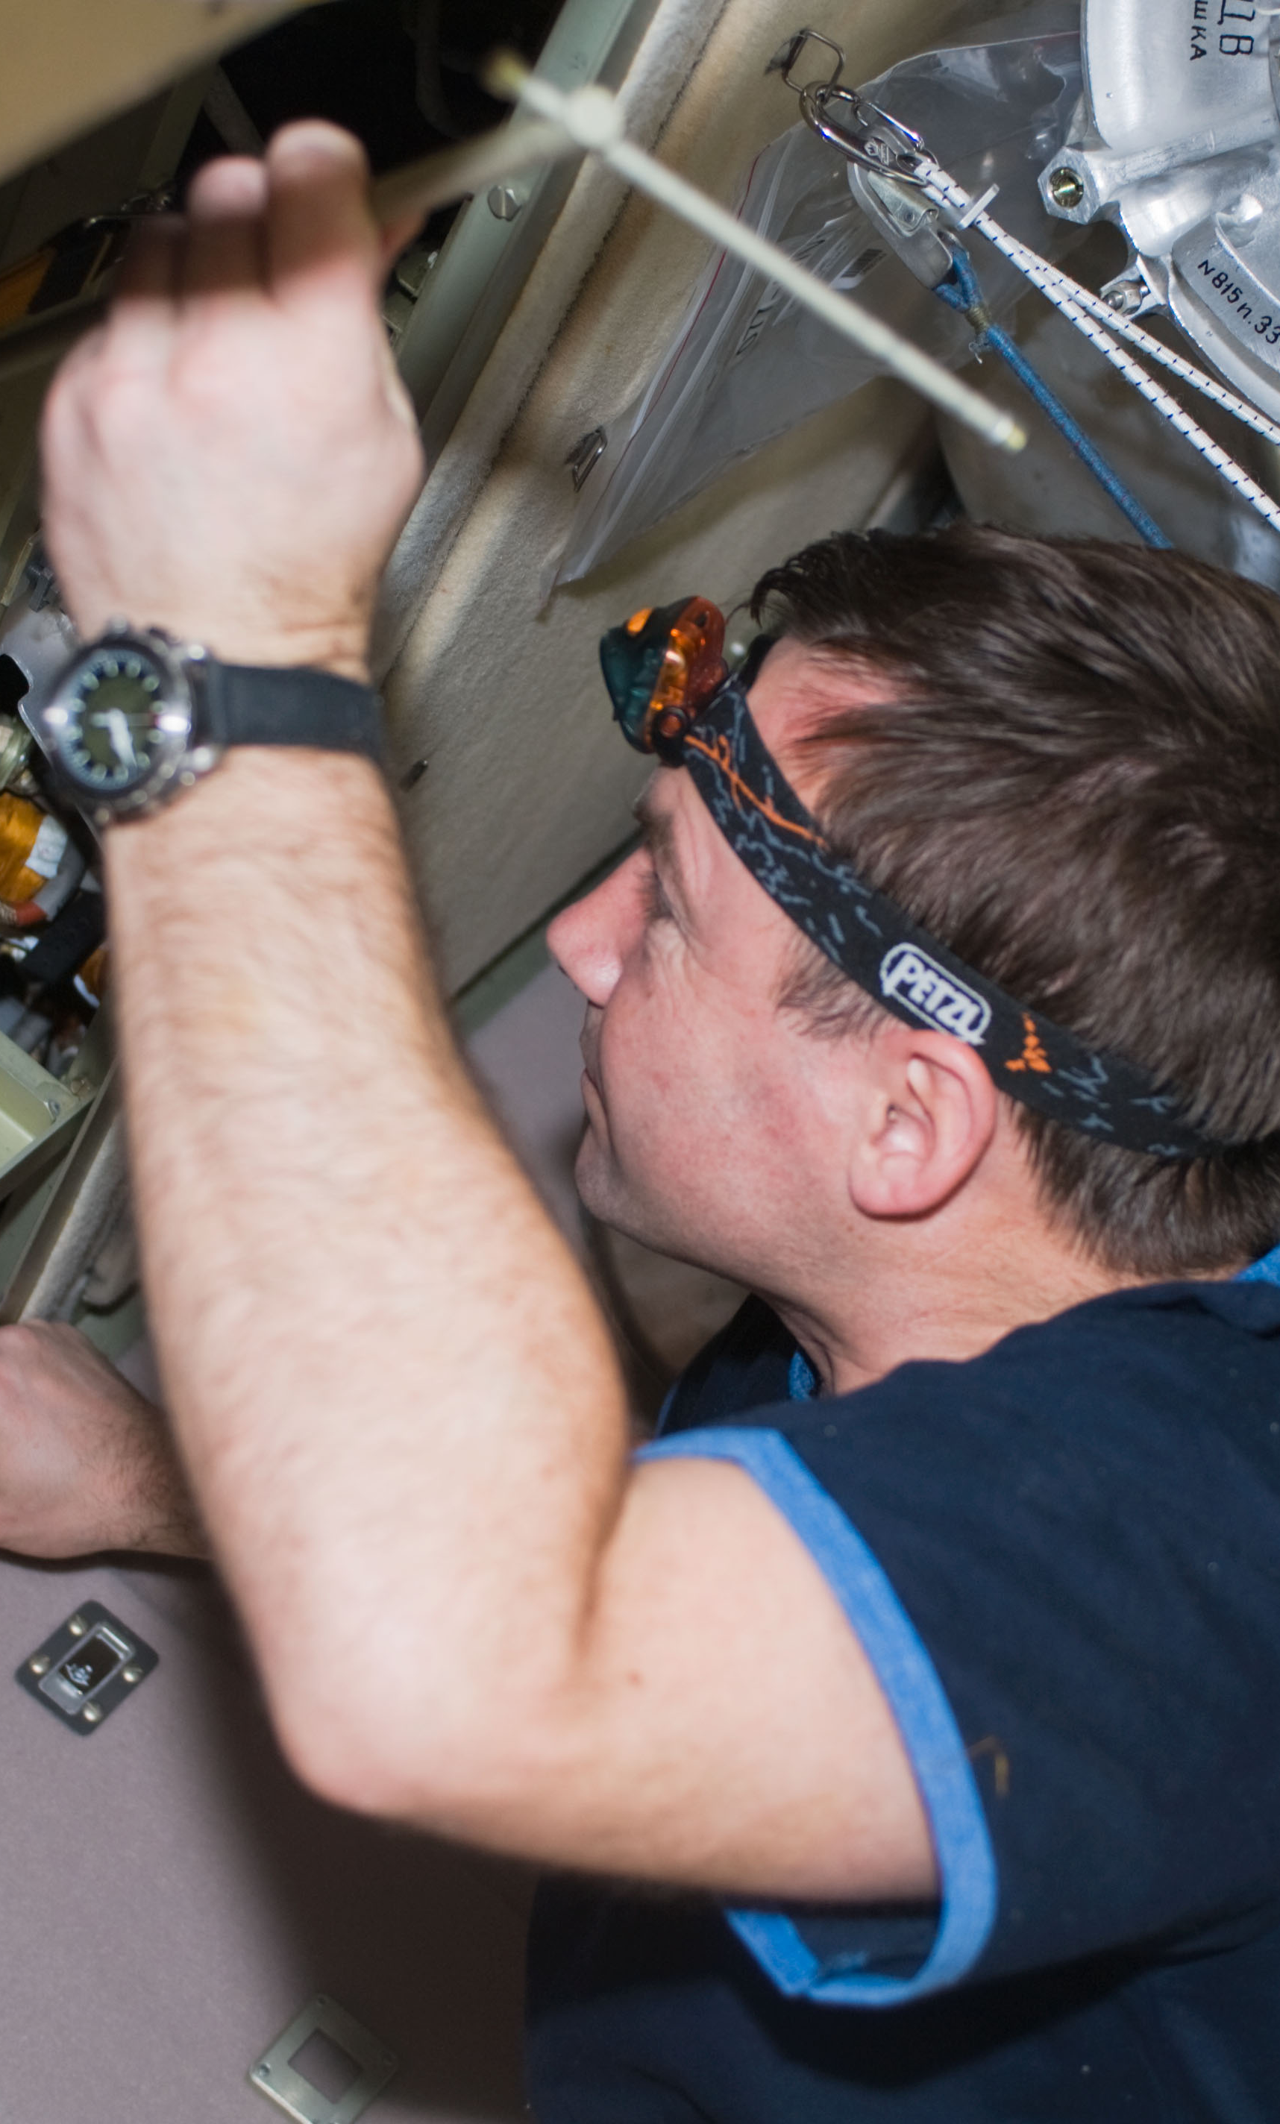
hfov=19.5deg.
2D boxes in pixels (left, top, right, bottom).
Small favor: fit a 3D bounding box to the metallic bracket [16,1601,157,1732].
[{"bbox_3d":[-0.227,0.249,1.530,0.038,0.043,0.009,45,0,20],"label":"metallic bracket"}]

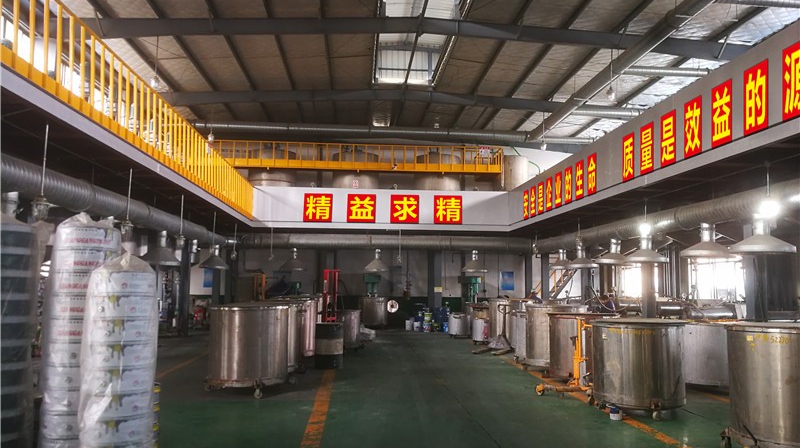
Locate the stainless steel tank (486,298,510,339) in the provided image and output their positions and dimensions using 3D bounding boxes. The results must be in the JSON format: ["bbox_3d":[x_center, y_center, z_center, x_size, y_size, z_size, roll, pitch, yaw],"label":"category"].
[{"bbox_3d":[2.889,2.880,18.275,0.700,1.270,0.700,1,-6,-4],"label":"stainless steel tank"}]

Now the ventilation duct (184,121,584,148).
[{"bbox_3d":[-0.191,-2.927,19.712,13.300,0.420,0.400,1,-6,-4],"label":"ventilation duct"}]

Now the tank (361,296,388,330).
[{"bbox_3d":[-1.009,3.379,23.575,1.060,1.220,1.060,1,-6,-4],"label":"tank"}]

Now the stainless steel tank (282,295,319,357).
[{"bbox_3d":[-2.360,2.316,13.558,1.100,1.270,1.100,1,-6,-4],"label":"stainless steel tank"}]

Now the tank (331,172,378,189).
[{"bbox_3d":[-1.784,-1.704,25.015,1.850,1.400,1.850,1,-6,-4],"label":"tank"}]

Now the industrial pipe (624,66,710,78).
[{"bbox_3d":[7.865,-4.492,18.416,2.500,0.270,0.270,1,-6,-4],"label":"industrial pipe"}]

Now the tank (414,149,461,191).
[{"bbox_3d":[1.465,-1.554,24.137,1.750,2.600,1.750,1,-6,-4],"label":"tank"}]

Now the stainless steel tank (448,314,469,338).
[{"bbox_3d":[1.896,3.260,20.010,0.650,0.780,0.650,1,-6,-4],"label":"stainless steel tank"}]

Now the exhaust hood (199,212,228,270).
[{"bbox_3d":[-5.952,0.539,20.000,0.900,1.750,0.900,1,-6,-4],"label":"exhaust hood"}]

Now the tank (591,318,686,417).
[{"bbox_3d":[3.259,1.938,8.532,1.220,1.210,1.220,1,-6,-4],"label":"tank"}]

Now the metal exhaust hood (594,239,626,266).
[{"bbox_3d":[4.981,0.657,14.391,0.980,0.630,0.980,1,-6,-4],"label":"metal exhaust hood"}]

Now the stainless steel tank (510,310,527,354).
[{"bbox_3d":[3.039,2.554,14.473,0.850,1.120,0.850,1,-6,-4],"label":"stainless steel tank"}]

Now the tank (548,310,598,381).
[{"bbox_3d":[3.386,2.248,11.522,1.270,1.240,1.270,1,-6,-4],"label":"tank"}]

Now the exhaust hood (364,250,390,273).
[{"bbox_3d":[-0.866,1.342,23.078,0.950,0.840,0.950,1,-6,-4],"label":"exhaust hood"}]

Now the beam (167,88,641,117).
[{"bbox_3d":[0.253,-4.046,20.760,16.200,0.750,0.250,1,-6,-4],"label":"beam"}]

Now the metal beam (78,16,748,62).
[{"bbox_3d":[0.749,-5.318,17.486,19.000,0.980,0.300,1,-6,-4],"label":"metal beam"}]

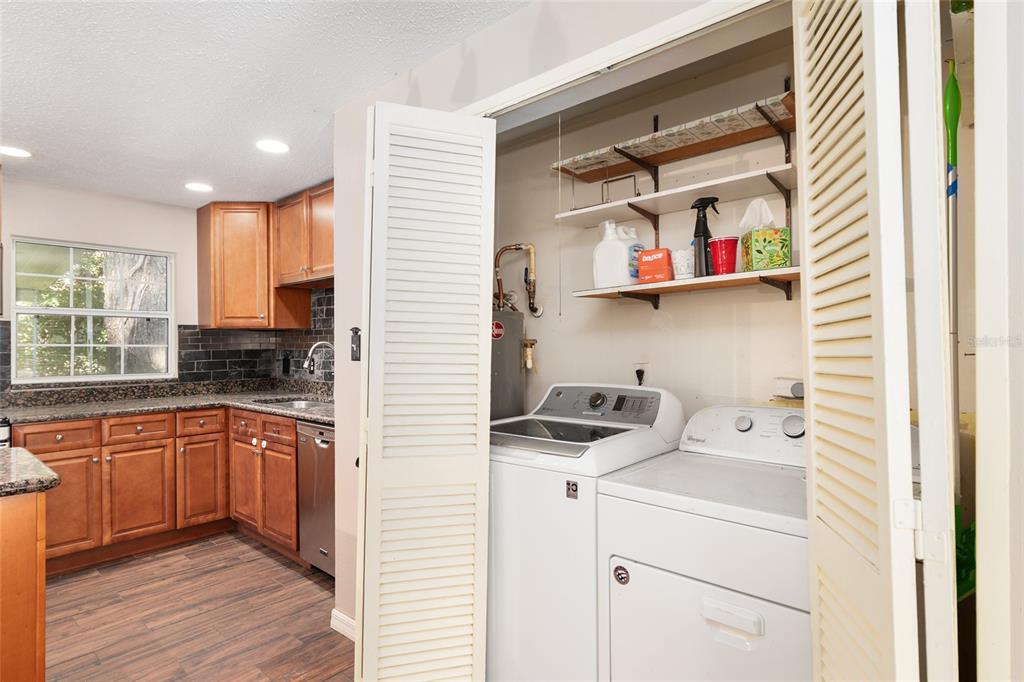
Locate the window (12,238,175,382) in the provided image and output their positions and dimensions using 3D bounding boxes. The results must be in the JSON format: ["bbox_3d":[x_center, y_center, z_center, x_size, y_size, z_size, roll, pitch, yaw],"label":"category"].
[{"bbox_3d":[-2.802,-0.186,3.484,0.080,0.924,0.870,-1,-2,41],"label":"window"}]

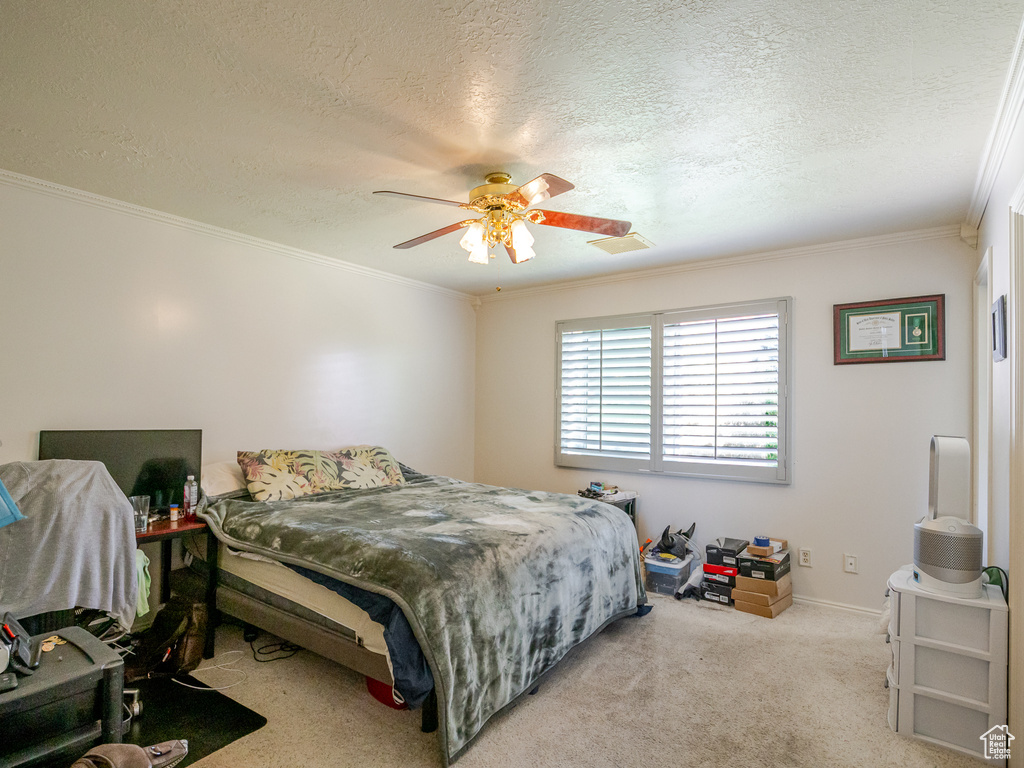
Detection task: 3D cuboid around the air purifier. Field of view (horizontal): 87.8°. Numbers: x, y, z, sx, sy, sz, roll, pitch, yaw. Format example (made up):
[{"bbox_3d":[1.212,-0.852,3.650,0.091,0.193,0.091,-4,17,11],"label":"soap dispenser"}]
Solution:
[{"bbox_3d":[1.817,0.545,2.225,0.222,0.635,0.222,-1,-3,27],"label":"air purifier"}]

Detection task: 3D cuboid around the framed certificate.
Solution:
[{"bbox_3d":[2.425,-0.342,3.442,0.588,0.408,0.030,-1,-3,35],"label":"framed certificate"}]

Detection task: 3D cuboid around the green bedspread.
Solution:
[{"bbox_3d":[-0.530,1.064,3.291,2.100,0.750,1.930,-1,-3,35],"label":"green bedspread"}]

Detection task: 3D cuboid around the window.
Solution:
[{"bbox_3d":[1.179,0.066,4.293,1.930,1.320,0.070,-1,-3,35],"label":"window"}]

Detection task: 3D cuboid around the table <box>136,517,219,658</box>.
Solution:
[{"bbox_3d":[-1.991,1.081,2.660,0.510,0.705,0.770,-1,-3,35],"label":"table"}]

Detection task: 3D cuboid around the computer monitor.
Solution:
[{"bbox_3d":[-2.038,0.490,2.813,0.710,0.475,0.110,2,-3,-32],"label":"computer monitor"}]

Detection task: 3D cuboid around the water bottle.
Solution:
[{"bbox_3d":[-1.726,0.619,2.870,0.066,0.240,0.066,-1,-3,35],"label":"water bottle"}]

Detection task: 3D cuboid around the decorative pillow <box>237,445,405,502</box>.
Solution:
[{"bbox_3d":[-1.260,0.590,3.661,0.180,0.300,1.170,-31,-19,31],"label":"decorative pillow"}]

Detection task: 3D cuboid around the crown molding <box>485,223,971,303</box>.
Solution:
[{"bbox_3d":[1.191,-0.893,4.341,3.800,0.065,0.055,-1,-3,35],"label":"crown molding"}]

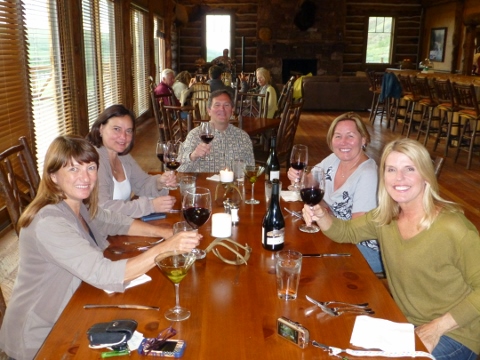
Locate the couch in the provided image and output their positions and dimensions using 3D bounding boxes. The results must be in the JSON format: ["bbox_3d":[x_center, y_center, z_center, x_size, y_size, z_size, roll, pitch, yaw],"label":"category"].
[{"bbox_3d":[2.616,-2.381,12.915,2.000,0.880,0.940,0,15,-1],"label":"couch"}]

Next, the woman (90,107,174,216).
[{"bbox_3d":[-0.522,0.265,2.446,0.700,1.280,0.550,8,17,27],"label":"woman"}]

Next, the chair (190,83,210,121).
[{"bbox_3d":[-0.560,-0.818,6.870,0.470,1.080,0.550,4,15,14],"label":"chair"}]

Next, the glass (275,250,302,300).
[{"bbox_3d":[0.163,0.323,1.585,0.087,0.147,0.087,2,15,6],"label":"glass"}]

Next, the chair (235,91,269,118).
[{"bbox_3d":[0.093,-0.567,5.980,0.480,1.060,0.520,6,16,20],"label":"chair"}]

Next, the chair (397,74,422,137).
[{"bbox_3d":[3.226,-1.363,8.759,0.470,1.120,0.430,0,15,-1],"label":"chair"}]

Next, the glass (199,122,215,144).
[{"bbox_3d":[-0.203,-0.247,2.962,0.089,0.230,0.089,0,15,0],"label":"glass"}]

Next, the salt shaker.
[{"bbox_3d":[-0.024,0.161,2.158,0.038,0.100,0.038,0,15,-1],"label":"salt shaker"}]

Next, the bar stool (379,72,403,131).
[{"bbox_3d":[3.310,-1.565,9.569,0.520,1.140,0.470,0,15,-2],"label":"bar stool"}]

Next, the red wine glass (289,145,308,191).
[{"bbox_3d":[0.332,-0.060,2.646,0.100,0.243,0.100,2,15,6],"label":"red wine glass"}]

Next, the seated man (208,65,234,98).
[{"bbox_3d":[-0.272,-1.196,7.700,0.520,1.300,0.800,5,16,15],"label":"seated man"}]

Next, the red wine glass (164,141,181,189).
[{"bbox_3d":[-0.347,-0.070,2.390,0.088,0.234,0.088,0,15,0],"label":"red wine glass"}]

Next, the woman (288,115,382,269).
[{"bbox_3d":[0.420,0.278,2.389,0.550,1.260,0.700,14,21,41],"label":"woman"}]

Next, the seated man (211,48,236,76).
[{"bbox_3d":[-0.470,-2.534,11.743,0.580,1.350,0.700,3,15,11],"label":"seated man"}]

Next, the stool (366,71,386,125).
[{"bbox_3d":[3.144,-1.831,10.465,0.460,1.120,0.430,0,15,-1],"label":"stool"}]

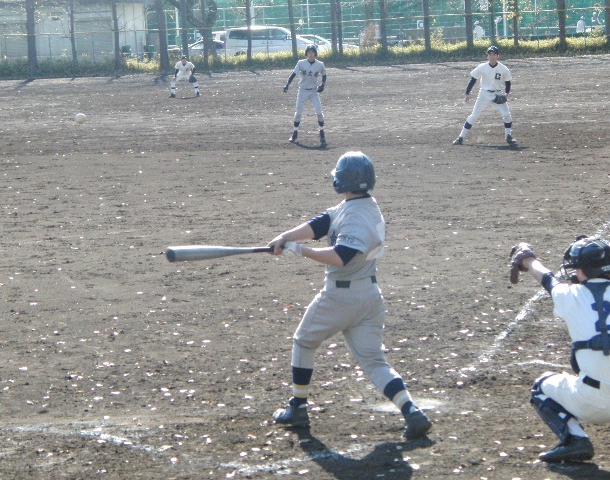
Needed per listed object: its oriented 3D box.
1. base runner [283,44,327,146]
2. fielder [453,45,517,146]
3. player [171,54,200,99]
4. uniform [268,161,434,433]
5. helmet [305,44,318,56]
[{"bbox_3d":[0.009,-2.441,40.200,0.740,1.680,0.550,0,6,4],"label":"base runner"},{"bbox_3d":[3.058,-2.445,40.100,1.050,1.680,0.600,0,6,5],"label":"fielder"},{"bbox_3d":[-3.126,-4.234,61.400,0.800,1.080,0.700,0,6,-2],"label":"player"},{"bbox_3d":[0.255,0.313,13.850,0.920,1.660,0.620,2,6,17],"label":"uniform"},{"bbox_3d":[0.110,-3.206,40.100,0.210,0.210,0.260,0,6,3],"label":"helmet"}]

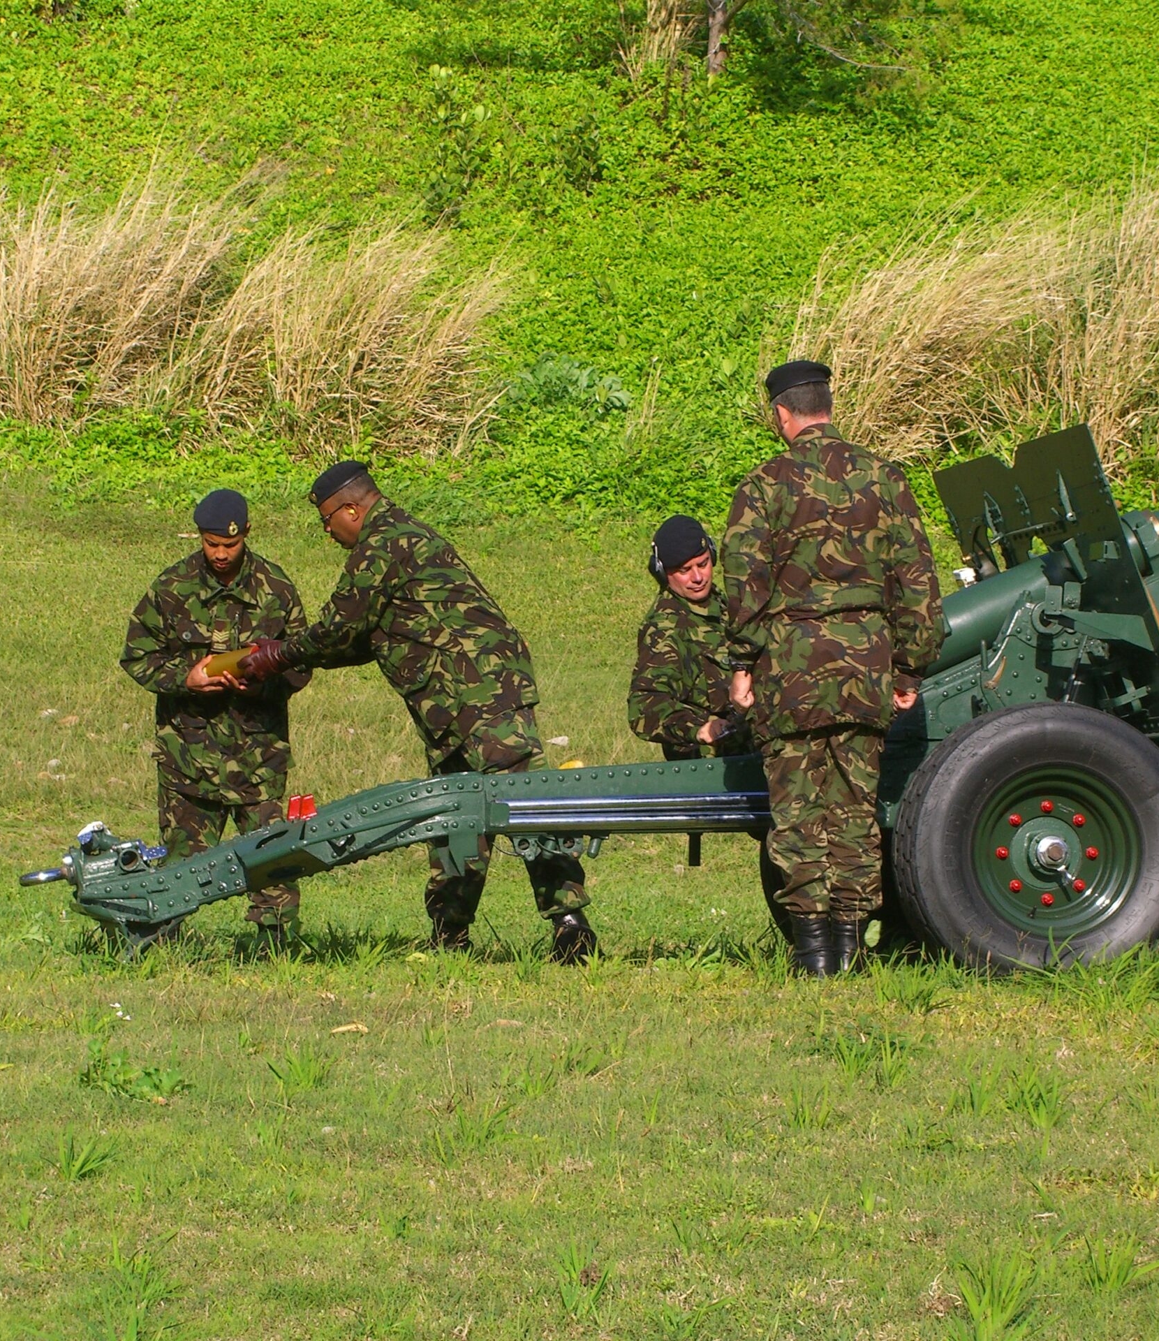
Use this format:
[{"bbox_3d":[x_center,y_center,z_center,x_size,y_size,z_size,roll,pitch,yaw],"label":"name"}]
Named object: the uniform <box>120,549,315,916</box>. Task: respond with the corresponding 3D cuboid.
[{"bbox_3d":[-1.254,0.226,20.300,0.650,1.290,0.430,0,2,-10],"label":"uniform"}]

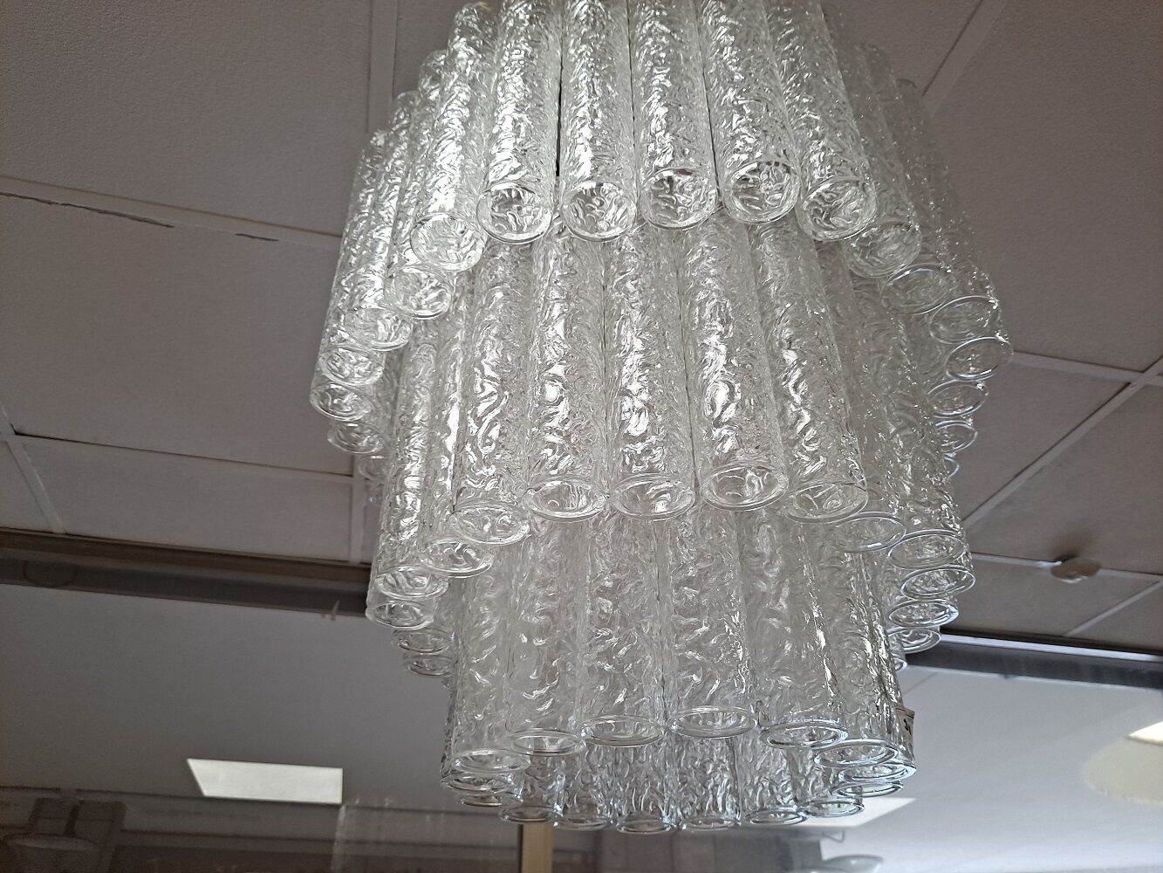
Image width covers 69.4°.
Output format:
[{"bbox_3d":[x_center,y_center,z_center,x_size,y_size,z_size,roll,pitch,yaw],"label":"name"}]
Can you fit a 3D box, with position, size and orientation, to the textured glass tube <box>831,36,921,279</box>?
[{"bbox_3d":[0.212,-0.248,0.676,0.051,0.288,0.051,0,-36,0],"label":"textured glass tube"}]

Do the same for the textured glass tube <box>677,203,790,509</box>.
[{"bbox_3d":[0.101,-0.089,0.609,0.053,0.299,0.053,5,-36,-7],"label":"textured glass tube"}]

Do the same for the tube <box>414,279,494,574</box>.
[{"bbox_3d":[-0.086,-0.034,0.655,0.051,0.288,0.051,0,-36,0],"label":"tube"}]

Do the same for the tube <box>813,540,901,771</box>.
[{"bbox_3d":[0.173,0.083,0.615,0.051,0.288,0.051,0,-36,0],"label":"tube"}]

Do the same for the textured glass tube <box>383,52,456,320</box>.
[{"bbox_3d":[-0.126,-0.234,0.740,0.053,0.299,0.053,0,-36,0],"label":"textured glass tube"}]

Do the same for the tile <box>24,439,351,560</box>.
[{"bbox_3d":[-0.756,0.140,1.688,0.595,0.016,0.360,8,-37,-11],"label":"tile"}]

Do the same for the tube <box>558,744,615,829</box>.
[{"bbox_3d":[0.006,0.202,0.768,0.051,0.281,0.051,1,-35,0],"label":"tube"}]

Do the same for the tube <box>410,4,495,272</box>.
[{"bbox_3d":[-0.099,-0.262,0.702,0.053,0.299,0.053,0,-36,0],"label":"tube"}]

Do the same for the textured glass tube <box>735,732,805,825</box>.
[{"bbox_3d":[0.153,0.190,0.753,0.051,0.281,0.051,-1,-36,-1],"label":"textured glass tube"}]

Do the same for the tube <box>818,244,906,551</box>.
[{"bbox_3d":[0.189,-0.057,0.652,0.053,0.299,0.053,24,-42,-29],"label":"tube"}]

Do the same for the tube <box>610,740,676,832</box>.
[{"bbox_3d":[0.053,0.210,0.780,0.051,0.281,0.051,0,-35,0],"label":"tube"}]

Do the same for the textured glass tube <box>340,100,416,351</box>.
[{"bbox_3d":[-0.159,-0.200,0.743,0.051,0.288,0.051,0,-36,0],"label":"textured glass tube"}]

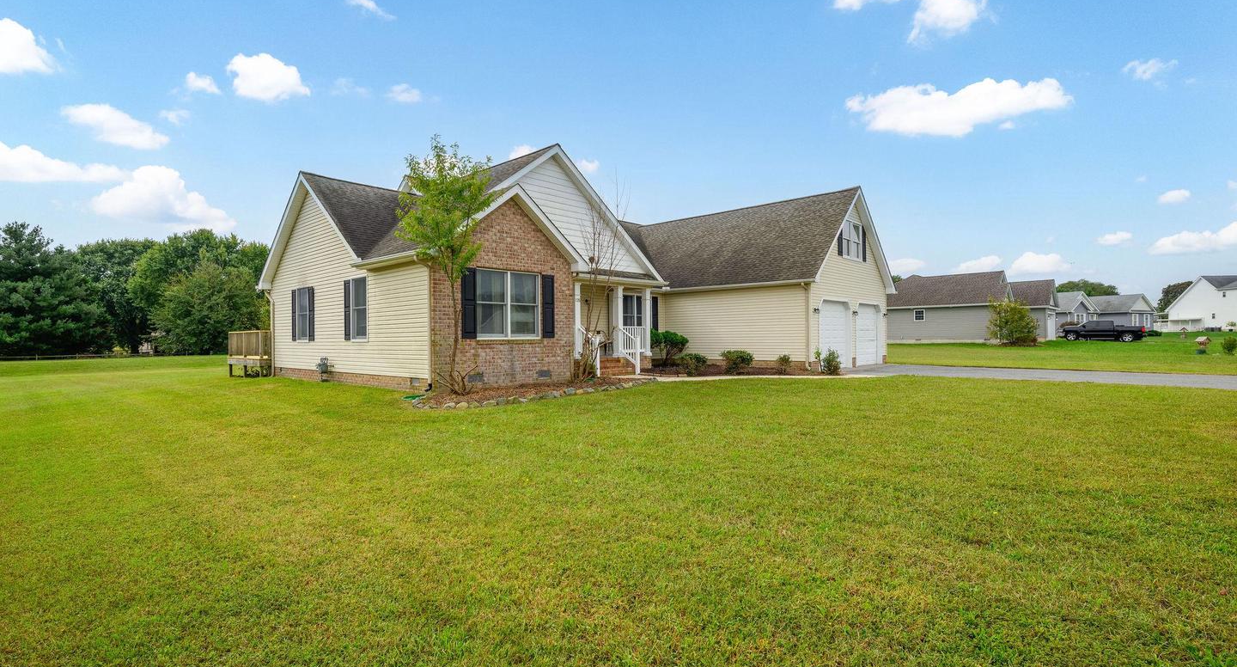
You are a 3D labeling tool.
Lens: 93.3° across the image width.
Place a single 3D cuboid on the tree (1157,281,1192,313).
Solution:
[{"bbox_3d":[111.975,-5.100,115.000,9.000,10.600,9.000,-1,-1,42],"label":"tree"}]

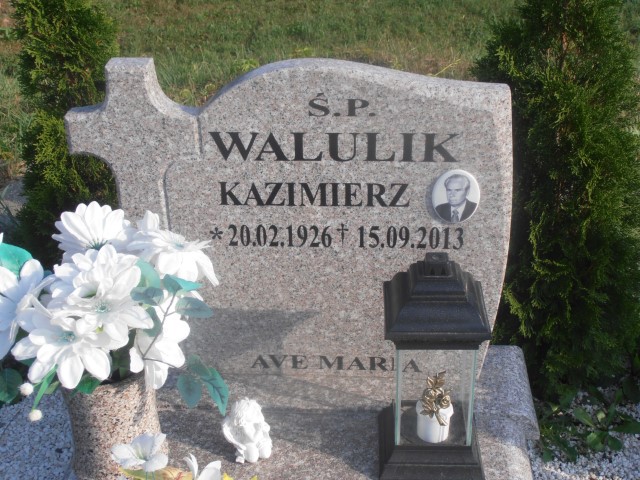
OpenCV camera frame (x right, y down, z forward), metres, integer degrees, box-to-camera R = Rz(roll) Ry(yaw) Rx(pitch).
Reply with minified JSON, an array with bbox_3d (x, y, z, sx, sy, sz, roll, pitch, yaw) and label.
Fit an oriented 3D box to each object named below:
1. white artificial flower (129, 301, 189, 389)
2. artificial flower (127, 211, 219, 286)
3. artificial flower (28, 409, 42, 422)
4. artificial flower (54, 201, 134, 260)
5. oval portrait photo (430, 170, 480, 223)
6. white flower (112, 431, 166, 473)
[{"bbox_3d":[-0.234,0.150,1.530,0.085,0.118,0.050,-26,14,-39],"label":"white artificial flower"},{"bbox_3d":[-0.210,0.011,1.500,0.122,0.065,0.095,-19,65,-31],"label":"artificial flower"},{"bbox_3d":[-0.392,0.241,1.450,0.018,0.018,0.018,-1,22,0],"label":"artificial flower"},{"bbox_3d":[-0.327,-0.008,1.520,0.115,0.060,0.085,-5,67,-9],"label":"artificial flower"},{"bbox_3d":[0.230,-0.073,1.780,0.081,0.100,0.012,1,27,3],"label":"oval portrait photo"},{"bbox_3d":[-0.254,0.301,1.490,0.078,0.050,0.050,-1,60,-1],"label":"white flower"}]

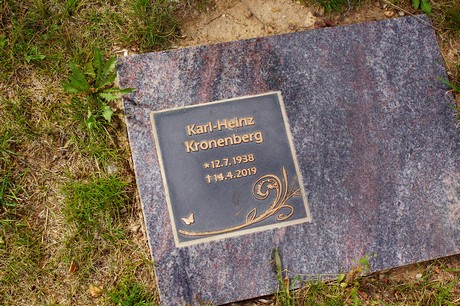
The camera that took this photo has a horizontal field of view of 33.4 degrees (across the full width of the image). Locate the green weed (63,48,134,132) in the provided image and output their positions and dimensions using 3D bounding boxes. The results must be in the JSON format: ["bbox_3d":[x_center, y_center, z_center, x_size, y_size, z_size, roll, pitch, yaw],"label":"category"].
[{"bbox_3d":[-0.203,-0.096,1.181,0.108,0.055,0.122,0,78,-10],"label":"green weed"}]

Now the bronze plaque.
[{"bbox_3d":[0.001,0.024,1.211,0.217,0.012,0.216,-10,80,-12],"label":"bronze plaque"}]

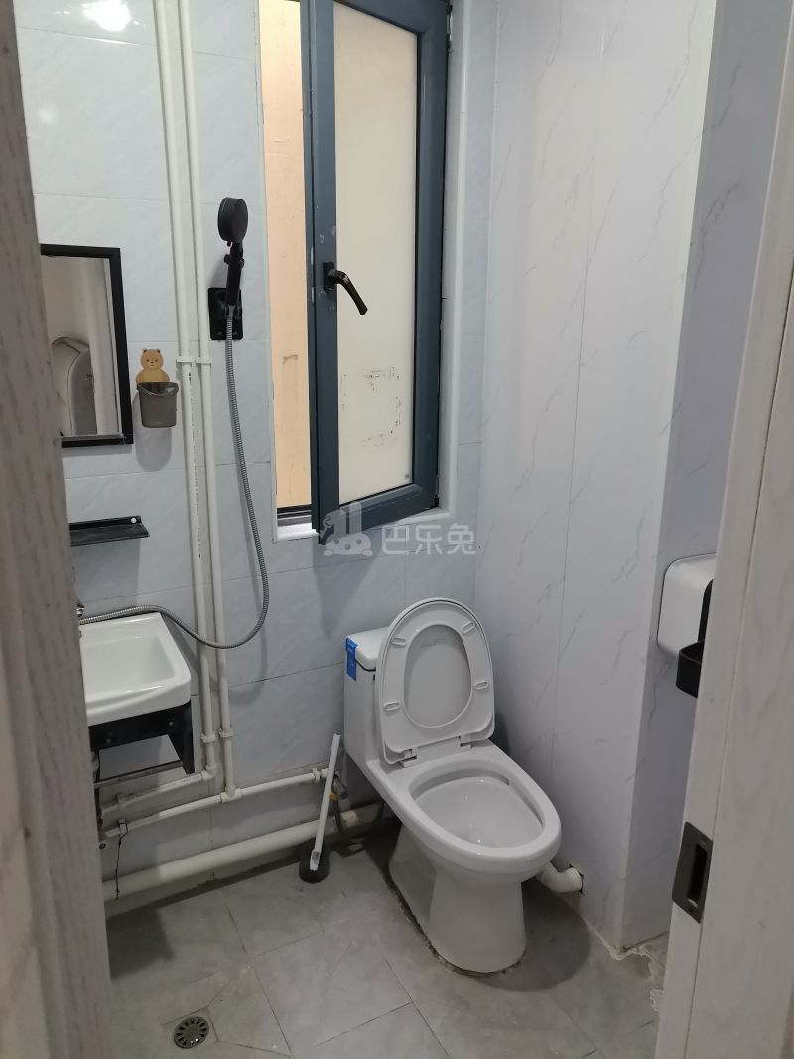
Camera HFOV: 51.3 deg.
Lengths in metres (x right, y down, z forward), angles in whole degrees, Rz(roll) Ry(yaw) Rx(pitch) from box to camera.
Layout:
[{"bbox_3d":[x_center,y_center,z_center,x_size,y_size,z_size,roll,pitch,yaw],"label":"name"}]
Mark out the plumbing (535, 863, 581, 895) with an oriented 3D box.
[{"bbox_3d":[0.431,0.935,2.217,0.110,0.070,0.130,-8,18,-26],"label":"plumbing"}]

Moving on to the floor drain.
[{"bbox_3d":[-0.457,1.124,1.841,0.080,0.010,0.080,1,16,0],"label":"floor drain"}]

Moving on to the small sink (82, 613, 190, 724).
[{"bbox_3d":[-0.678,0.349,1.760,0.425,0.142,0.410,-8,18,-26],"label":"small sink"}]

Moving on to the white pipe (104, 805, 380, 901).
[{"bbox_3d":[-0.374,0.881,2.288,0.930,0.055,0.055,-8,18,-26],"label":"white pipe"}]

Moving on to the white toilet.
[{"bbox_3d":[0.161,0.625,2.109,0.372,0.810,0.650,-8,18,-26],"label":"white toilet"}]

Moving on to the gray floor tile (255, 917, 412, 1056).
[{"bbox_3d":[-0.161,1.086,1.987,0.300,0.010,0.300,-8,18,-26],"label":"gray floor tile"}]

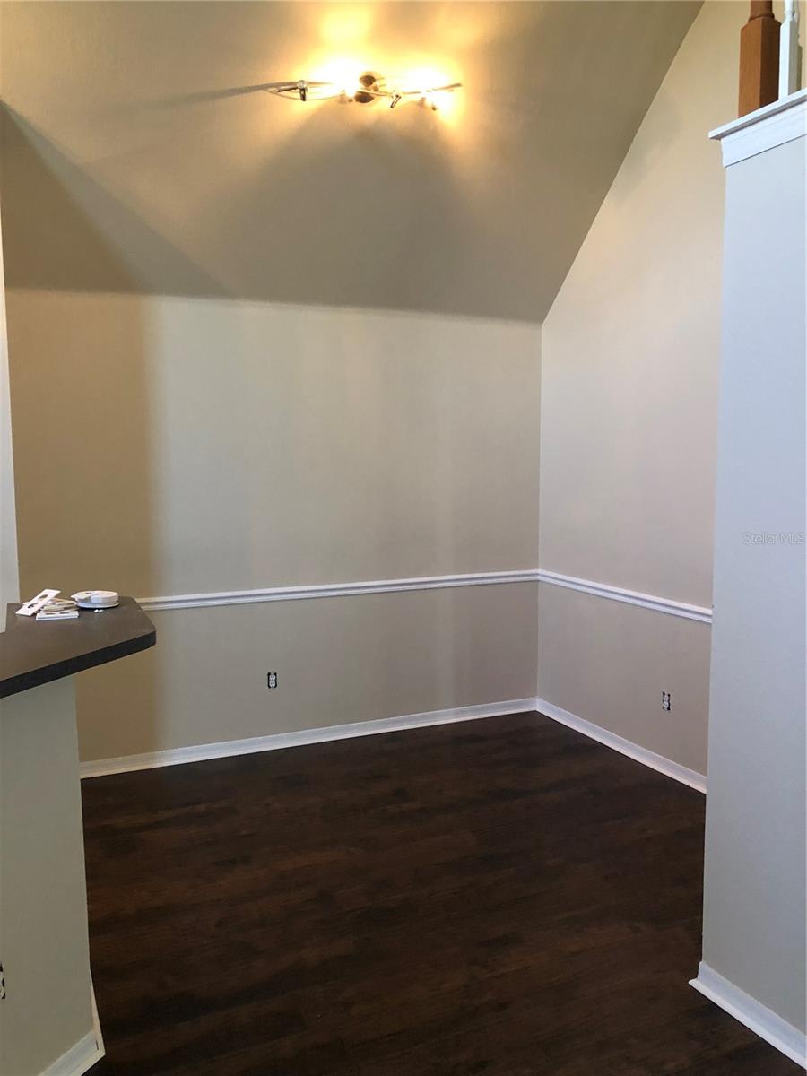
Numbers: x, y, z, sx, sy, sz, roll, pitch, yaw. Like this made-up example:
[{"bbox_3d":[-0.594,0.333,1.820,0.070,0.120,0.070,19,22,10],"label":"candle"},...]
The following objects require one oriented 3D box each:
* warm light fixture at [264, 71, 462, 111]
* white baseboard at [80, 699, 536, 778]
[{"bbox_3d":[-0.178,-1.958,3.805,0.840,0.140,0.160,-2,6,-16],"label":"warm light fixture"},{"bbox_3d":[-0.441,1.130,5.012,2.858,0.082,0.024,-3,6,-24],"label":"white baseboard"}]

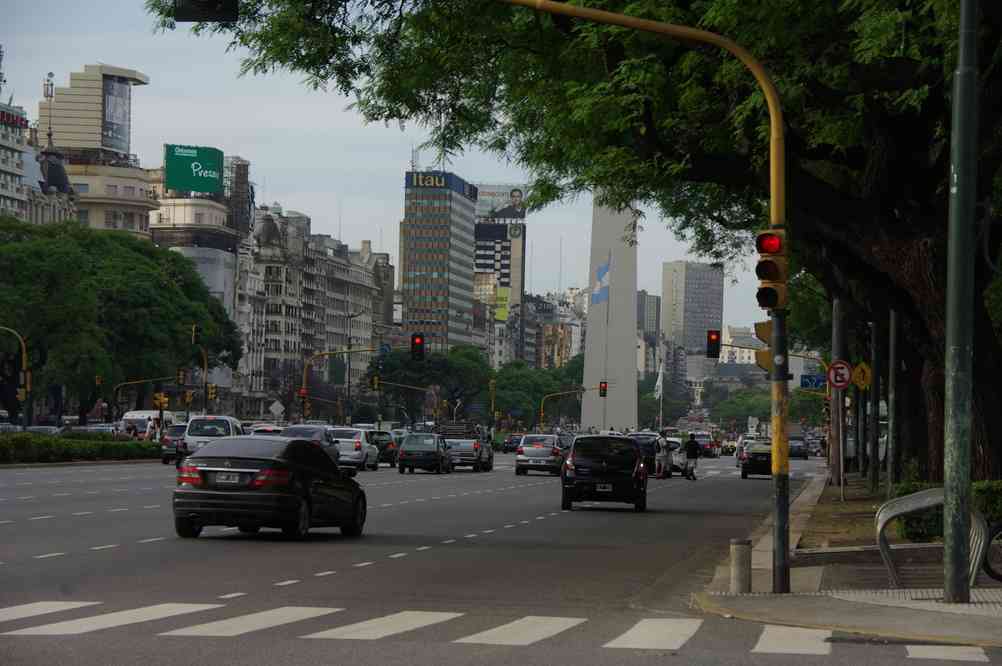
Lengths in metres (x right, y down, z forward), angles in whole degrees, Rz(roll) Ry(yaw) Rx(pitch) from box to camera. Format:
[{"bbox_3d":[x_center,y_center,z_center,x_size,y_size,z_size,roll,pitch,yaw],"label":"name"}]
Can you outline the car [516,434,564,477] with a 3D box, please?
[{"bbox_3d":[1.545,4.455,118.937,1.670,1.460,4.050,1,-2,6],"label":"car"}]

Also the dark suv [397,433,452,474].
[{"bbox_3d":[-2.796,4.445,120.000,1.640,1.430,4.000,1,-2,6],"label":"dark suv"}]

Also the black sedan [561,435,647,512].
[{"bbox_3d":[2.177,2.865,67.172,1.750,1.550,4.100,1,-2,3],"label":"black sedan"}]

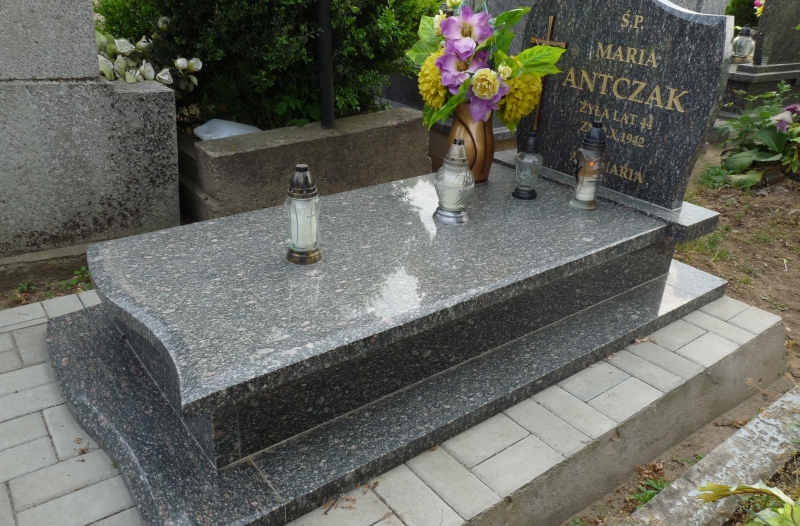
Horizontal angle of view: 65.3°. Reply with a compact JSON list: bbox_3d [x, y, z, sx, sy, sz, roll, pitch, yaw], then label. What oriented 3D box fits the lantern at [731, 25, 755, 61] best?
[{"bbox_3d":[2.591,-1.639,4.675,0.155,0.248,0.155,14,27,24],"label":"lantern"}]

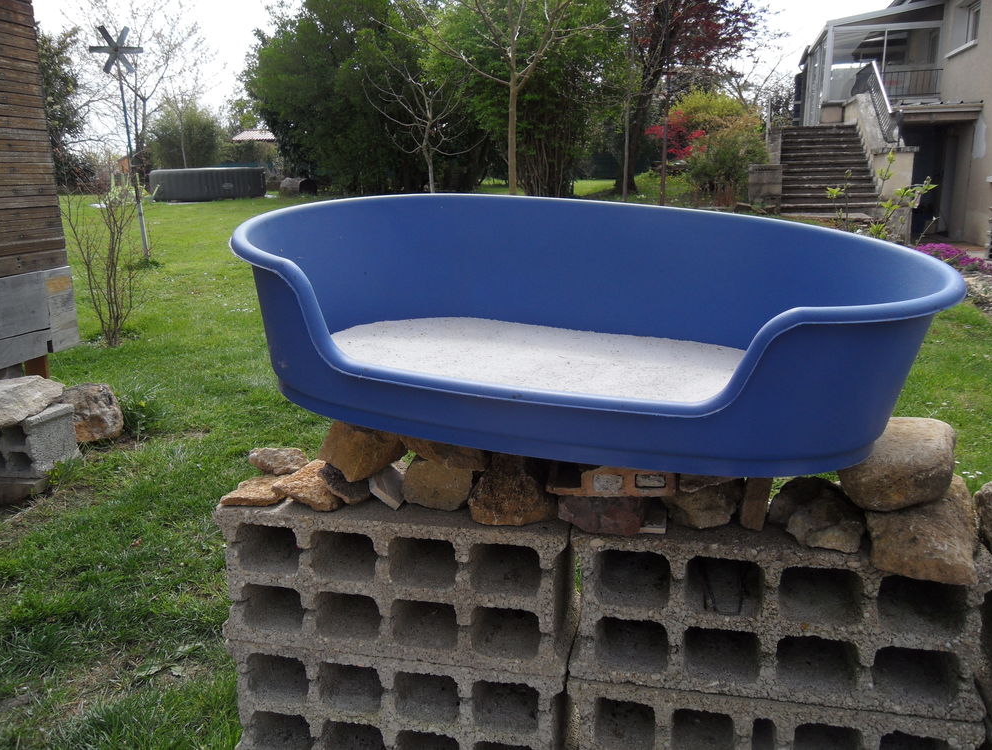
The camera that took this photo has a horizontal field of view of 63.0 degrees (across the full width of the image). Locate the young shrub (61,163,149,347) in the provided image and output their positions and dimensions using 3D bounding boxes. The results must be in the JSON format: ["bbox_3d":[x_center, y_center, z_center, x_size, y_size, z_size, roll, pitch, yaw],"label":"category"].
[{"bbox_3d":[-2.357,-0.714,4.870,0.520,1.082,0.500,-7,15,-25],"label":"young shrub"}]

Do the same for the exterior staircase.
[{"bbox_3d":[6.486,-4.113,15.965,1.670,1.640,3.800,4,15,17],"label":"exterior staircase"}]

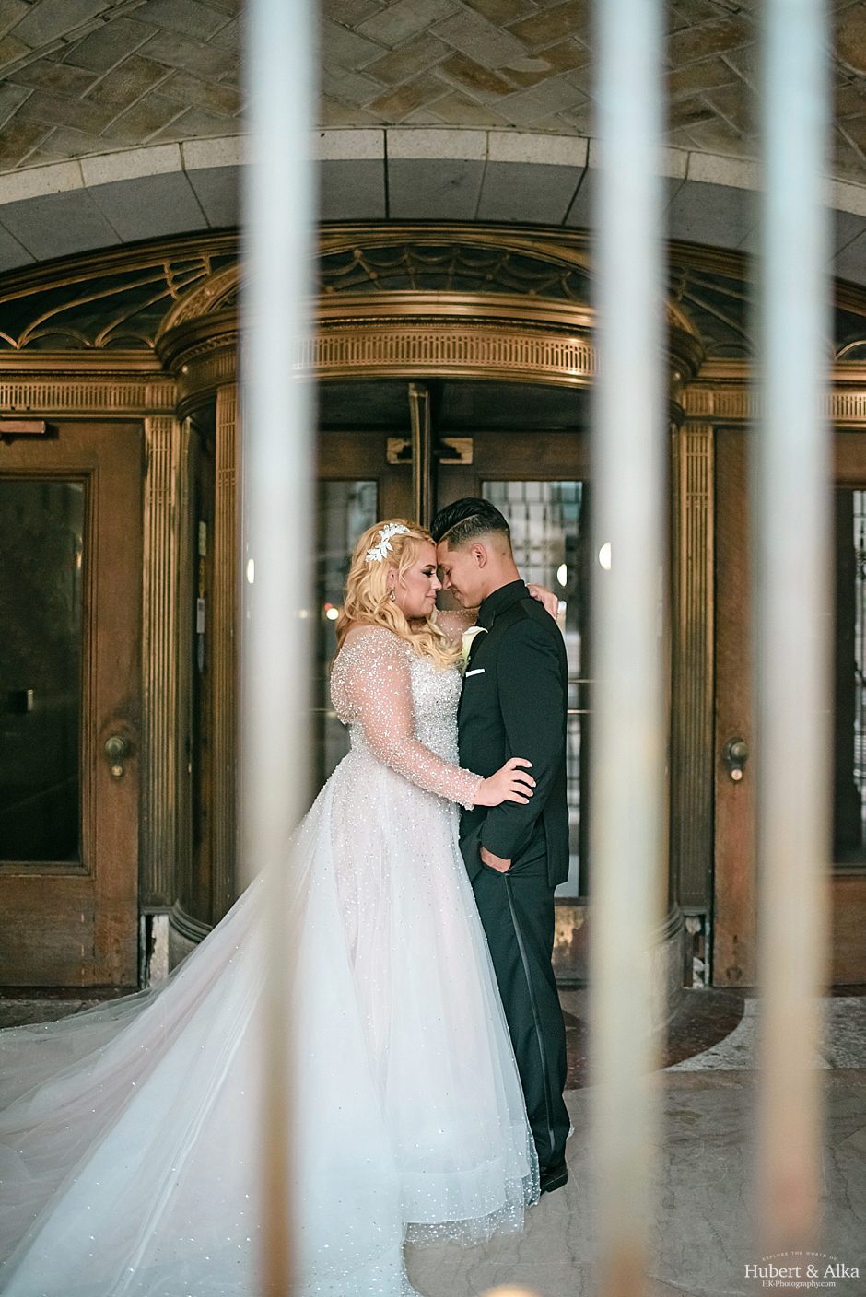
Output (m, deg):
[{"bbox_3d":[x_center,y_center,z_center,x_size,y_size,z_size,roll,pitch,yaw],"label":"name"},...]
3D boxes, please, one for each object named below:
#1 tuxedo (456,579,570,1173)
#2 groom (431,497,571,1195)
[{"bbox_3d":[0.188,0.545,3.200,0.320,1.470,0.520,0,0,-20],"label":"tuxedo"},{"bbox_3d":[0.165,0.468,3.190,0.370,1.730,0.530,0,0,-20],"label":"groom"}]

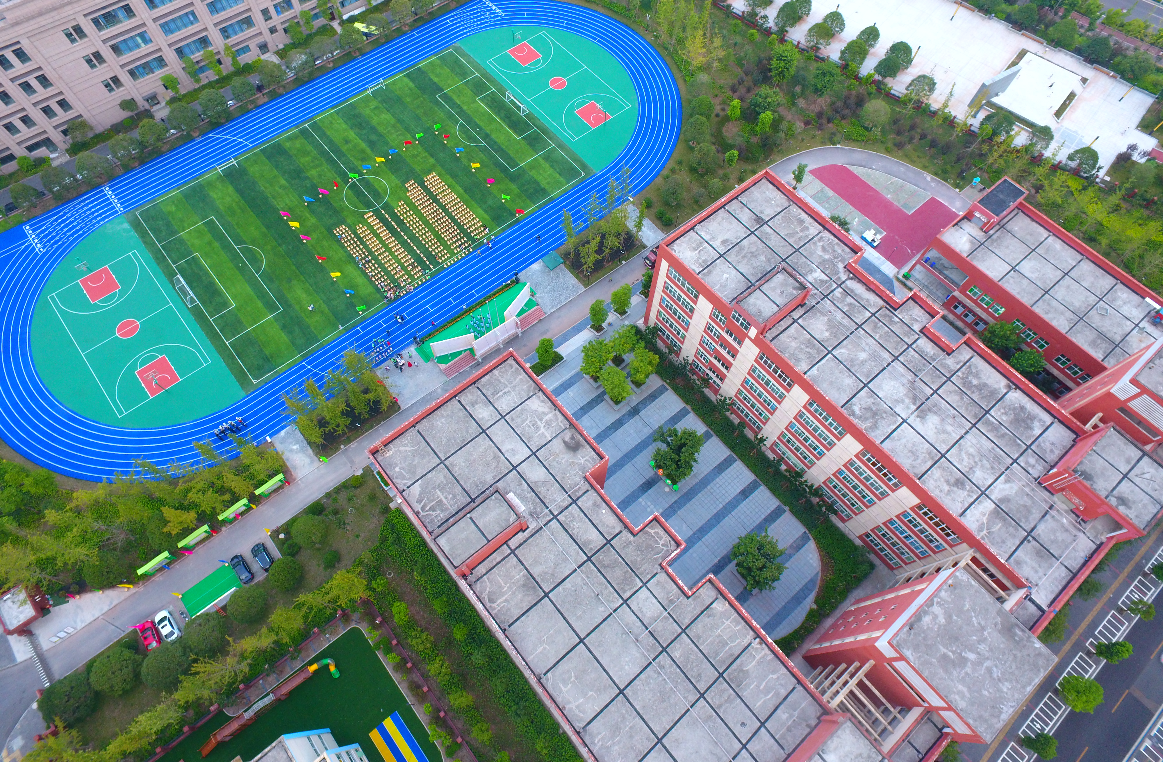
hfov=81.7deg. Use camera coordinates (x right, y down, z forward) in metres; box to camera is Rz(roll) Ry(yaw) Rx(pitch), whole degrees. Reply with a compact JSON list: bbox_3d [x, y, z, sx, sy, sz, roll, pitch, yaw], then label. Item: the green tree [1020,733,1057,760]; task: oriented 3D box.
[{"bbox_3d":[57.265,45.897,84.964,3.100,6.300,3.100,1,64,-2],"label":"green tree"}]

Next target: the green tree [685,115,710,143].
[{"bbox_3d":[21.982,-47.755,128.608,4.660,6.220,4.660,1,64,-2],"label":"green tree"}]

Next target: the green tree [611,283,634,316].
[{"bbox_3d":[6.642,-13.247,110.910,3.570,7.530,3.570,1,64,-2],"label":"green tree"}]

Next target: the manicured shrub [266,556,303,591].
[{"bbox_3d":[-40.821,26.516,92.537,4.710,3.630,4.710,1,64,-2],"label":"manicured shrub"}]

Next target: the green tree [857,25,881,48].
[{"bbox_3d":[60.250,-71.970,141.560,4.800,5.900,4.800,4,64,0],"label":"green tree"}]

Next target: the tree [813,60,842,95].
[{"bbox_3d":[48.580,-59.870,134.310,5.400,7.900,5.400,4,64,0],"label":"tree"}]

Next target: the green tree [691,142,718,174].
[{"bbox_3d":[22.932,-41.434,125.601,5.040,6.260,5.040,1,64,-2],"label":"green tree"}]

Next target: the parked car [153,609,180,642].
[{"bbox_3d":[-55.741,32.905,90.073,1.830,1.550,4.550,-36,71,-17],"label":"parked car"}]

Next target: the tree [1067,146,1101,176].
[{"bbox_3d":[95.575,-41.782,128.452,5.110,5.720,5.110,-37,71,-17],"label":"tree"}]

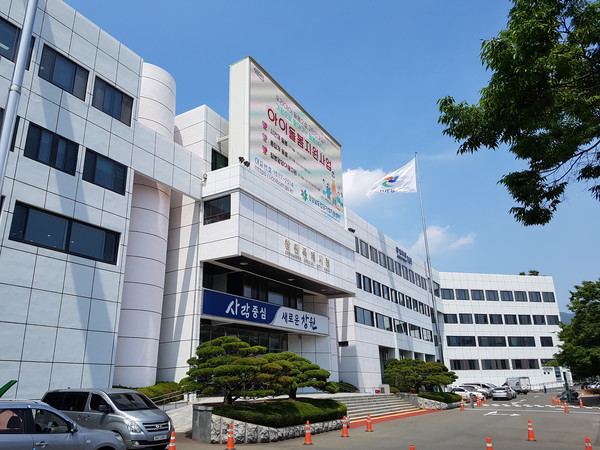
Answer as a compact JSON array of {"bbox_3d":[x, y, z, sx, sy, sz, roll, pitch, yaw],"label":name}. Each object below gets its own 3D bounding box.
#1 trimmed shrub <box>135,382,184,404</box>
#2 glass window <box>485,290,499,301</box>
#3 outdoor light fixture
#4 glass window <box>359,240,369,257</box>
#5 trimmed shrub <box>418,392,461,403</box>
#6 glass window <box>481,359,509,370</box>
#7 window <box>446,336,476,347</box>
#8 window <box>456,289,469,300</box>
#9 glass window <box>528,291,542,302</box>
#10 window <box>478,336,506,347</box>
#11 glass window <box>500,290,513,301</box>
[{"bbox_3d":[-7.110,8.586,22.916,1.300,1.000,2.300,-13,-23,28],"label":"trimmed shrub"},{"bbox_3d":[34.436,12.678,80.609,2.551,1.856,0.200,4,-21,-15],"label":"glass window"},{"bbox_3d":[-3.453,-3.888,27.954,0.300,0.400,0.850,-13,-23,28],"label":"outdoor light fixture"},{"bbox_3d":[6.203,2.382,43.295,0.150,1.436,1.895,-12,-22,28],"label":"glass window"},{"bbox_3d":[11.378,13.970,36.500,2.400,0.800,4.200,-13,-23,28],"label":"trimmed shrub"},{"bbox_3d":[33.080,23.616,76.095,5.468,1.638,0.200,4,-21,-15],"label":"glass window"},{"bbox_3d":[22.742,16.401,63.345,4.580,1.374,0.150,4,-20,-16],"label":"window"},{"bbox_3d":[29.051,12.523,80.520,2.537,1.807,0.200,4,-21,-15],"label":"window"},{"bbox_3d":[43.376,13.313,83.067,2.636,1.855,0.200,4,-21,-15],"label":"glass window"},{"bbox_3d":[27.638,16.781,64.703,4.666,1.397,0.150,4,-20,-16],"label":"window"},{"bbox_3d":[37.455,12.894,81.438,2.606,1.848,0.200,4,-21,-15],"label":"glass window"}]

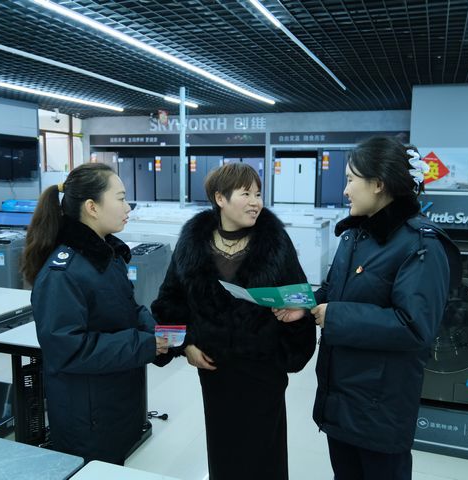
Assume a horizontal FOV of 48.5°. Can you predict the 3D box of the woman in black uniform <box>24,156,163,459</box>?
[{"bbox_3d":[-0.476,0.540,1.790,0.450,1.610,0.470,3,8,20],"label":"woman in black uniform"}]

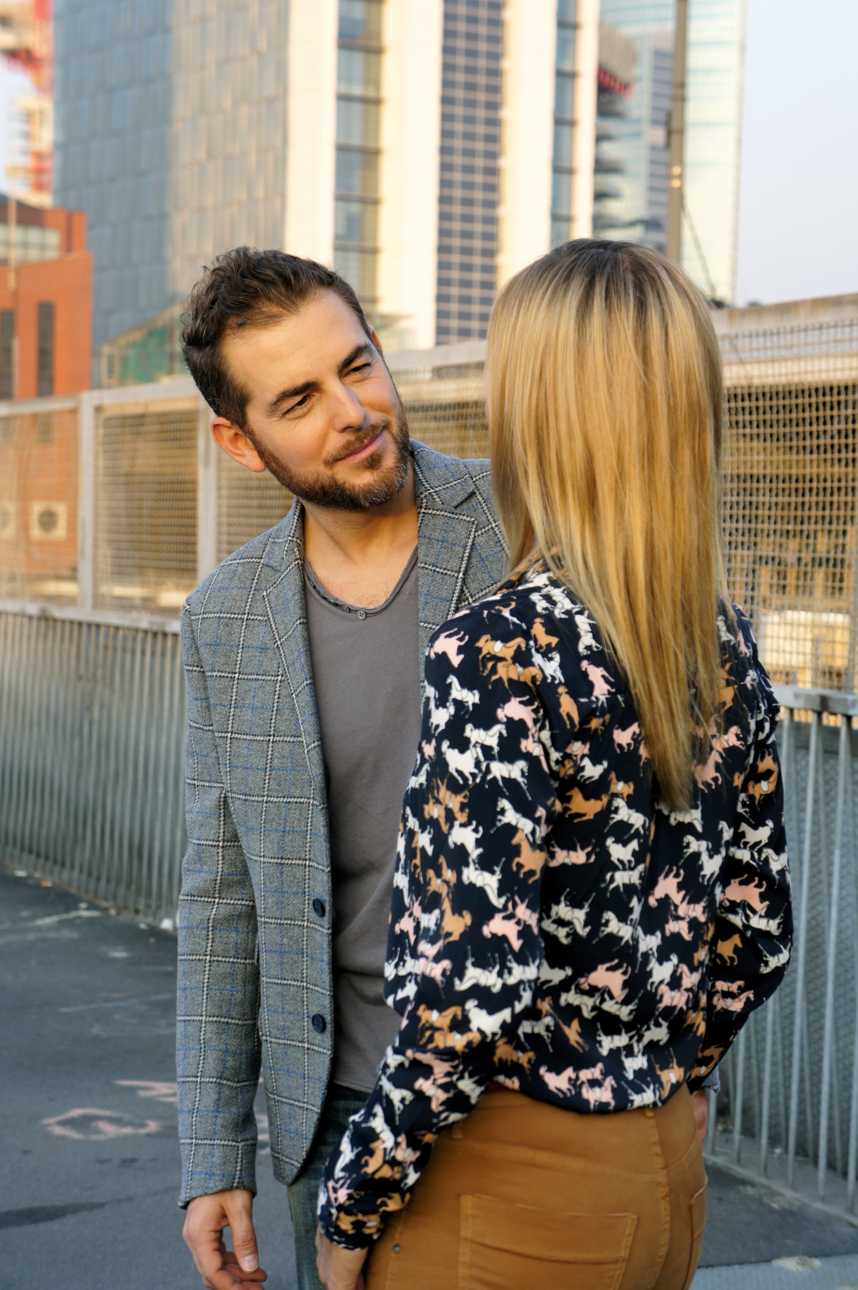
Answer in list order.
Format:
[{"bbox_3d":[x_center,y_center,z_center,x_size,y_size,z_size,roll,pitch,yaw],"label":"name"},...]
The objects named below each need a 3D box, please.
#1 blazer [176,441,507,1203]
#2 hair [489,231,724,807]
[{"bbox_3d":[-0.017,0.166,2.800,0.500,0.730,0.300,0,3,-25],"label":"blazer"},{"bbox_3d":[0.150,-0.101,2.470,0.200,0.485,0.235,-1,4,-32],"label":"hair"}]

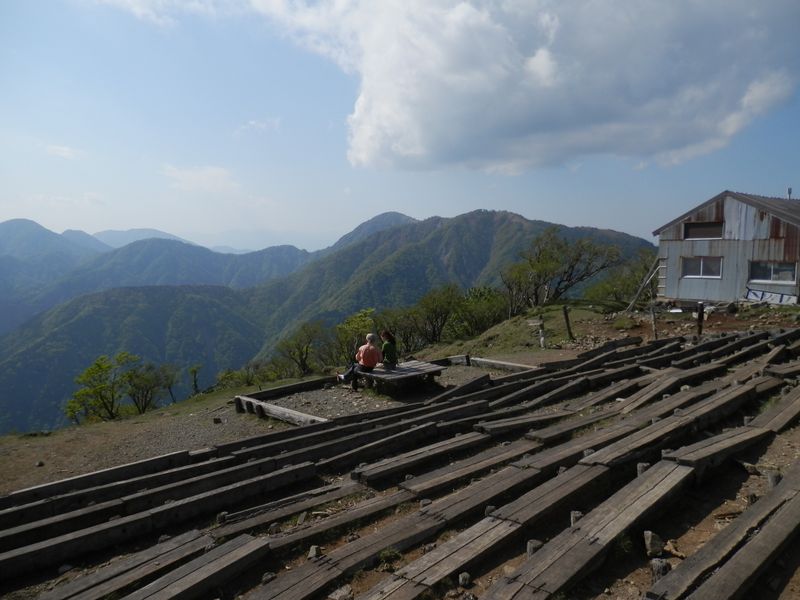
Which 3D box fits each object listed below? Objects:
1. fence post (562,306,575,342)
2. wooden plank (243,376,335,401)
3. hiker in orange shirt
[{"bbox_3d":[4.659,0.648,15.900,0.130,1.028,0.130,-12,5,1],"label":"fence post"},{"bbox_3d":[-2.115,1.829,11.718,0.130,0.200,2.309,6,8,43],"label":"wooden plank"},{"bbox_3d":[-0.814,1.246,11.900,0.540,1.120,0.850,-4,7,-33],"label":"hiker in orange shirt"}]

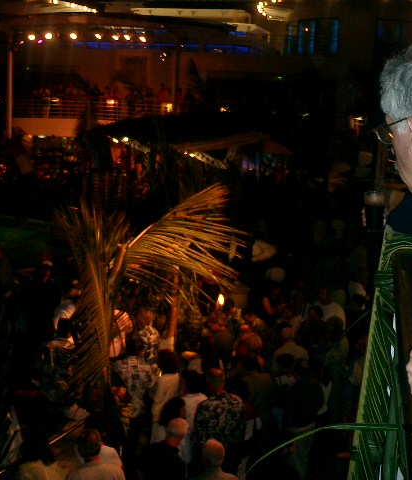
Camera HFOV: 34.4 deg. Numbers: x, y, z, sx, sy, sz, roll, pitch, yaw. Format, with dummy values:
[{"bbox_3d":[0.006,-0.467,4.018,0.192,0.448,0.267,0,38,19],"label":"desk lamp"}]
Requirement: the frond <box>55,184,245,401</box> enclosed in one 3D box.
[{"bbox_3d":[-0.580,0.580,6.900,1.950,2.200,1.200,1,11,0],"label":"frond"}]

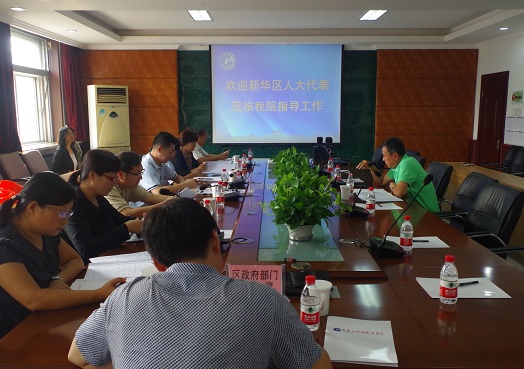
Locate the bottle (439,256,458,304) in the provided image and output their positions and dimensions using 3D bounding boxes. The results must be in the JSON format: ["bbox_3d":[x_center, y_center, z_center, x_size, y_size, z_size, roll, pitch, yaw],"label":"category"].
[{"bbox_3d":[0.684,0.340,1.739,0.061,0.177,0.061,0,9,0],"label":"bottle"}]

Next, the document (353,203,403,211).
[{"bbox_3d":[0.858,0.160,3.486,0.290,0.004,0.220,0,9,0],"label":"document"}]

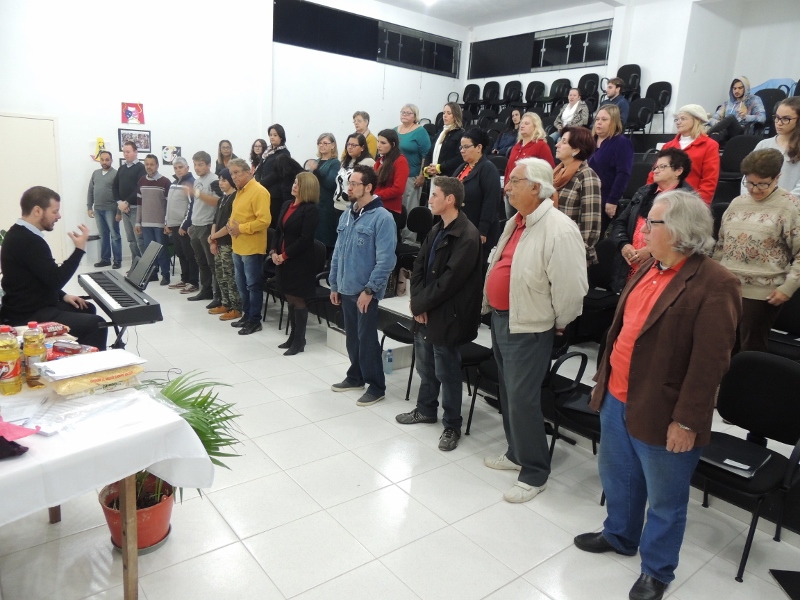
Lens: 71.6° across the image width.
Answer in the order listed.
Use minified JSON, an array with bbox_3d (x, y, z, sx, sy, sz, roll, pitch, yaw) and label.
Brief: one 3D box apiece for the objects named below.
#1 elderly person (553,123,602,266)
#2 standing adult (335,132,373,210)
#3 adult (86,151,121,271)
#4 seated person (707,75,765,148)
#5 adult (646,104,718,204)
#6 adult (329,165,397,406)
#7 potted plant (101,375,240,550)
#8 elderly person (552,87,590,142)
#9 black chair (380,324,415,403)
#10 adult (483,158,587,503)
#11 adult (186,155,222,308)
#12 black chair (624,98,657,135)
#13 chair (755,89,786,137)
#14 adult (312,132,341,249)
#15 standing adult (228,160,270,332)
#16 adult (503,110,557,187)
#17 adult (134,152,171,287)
[{"bbox_3d":[1.171,-0.358,3.863,0.340,1.630,0.500,-2,14,-21],"label":"elderly person"},{"bbox_3d":[-0.526,-0.976,6.097,0.480,1.644,0.330,13,15,35],"label":"standing adult"},{"bbox_3d":[-4.588,-1.417,8.683,0.530,1.760,0.340,4,13,1],"label":"adult"},{"bbox_3d":[4.472,-2.436,7.388,0.780,1.080,0.660,-7,17,-38],"label":"seated person"},{"bbox_3d":[2.223,-0.743,4.522,0.350,1.614,0.520,-7,17,-38],"label":"adult"},{"bbox_3d":[-0.270,-0.109,4.124,0.350,1.740,0.520,-8,17,-41],"label":"adult"},{"bbox_3d":[-1.067,0.680,2.570,0.600,0.780,0.580,-3,14,-26],"label":"potted plant"},{"bbox_3d":[2.723,-2.780,9.048,0.660,1.304,0.500,-7,17,-38],"label":"elderly person"},{"bbox_3d":[0.196,0.264,4.425,0.570,0.910,0.520,-7,17,-38],"label":"black chair"},{"bbox_3d":[0.700,0.183,2.996,0.430,1.790,0.550,-1,14,-19],"label":"adult"},{"bbox_3d":[-2.317,-0.833,6.608,0.550,1.780,0.480,14,16,38],"label":"adult"},{"bbox_3d":[3.803,-2.806,9.012,0.570,0.930,0.540,-6,16,-38],"label":"black chair"},{"bbox_3d":[4.712,-2.298,7.245,0.560,0.910,0.540,-7,17,-38],"label":"chair"},{"bbox_3d":[-0.920,-1.139,6.736,0.460,1.697,0.340,13,16,35],"label":"adult"},{"bbox_3d":[-1.535,-0.542,5.649,0.540,1.730,0.420,14,17,39],"label":"standing adult"},{"bbox_3d":[1.272,-1.080,5.673,0.330,1.618,0.490,-9,18,-42],"label":"adult"},{"bbox_3d":[-3.384,-1.124,7.743,0.520,1.750,0.330,4,13,1],"label":"adult"}]

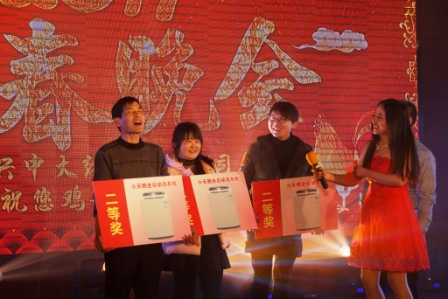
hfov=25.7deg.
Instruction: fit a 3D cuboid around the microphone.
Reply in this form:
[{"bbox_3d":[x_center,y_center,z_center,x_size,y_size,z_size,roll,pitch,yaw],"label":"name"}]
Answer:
[{"bbox_3d":[0.604,0.135,6.250,0.068,0.250,0.068,-24,-6,0],"label":"microphone"}]

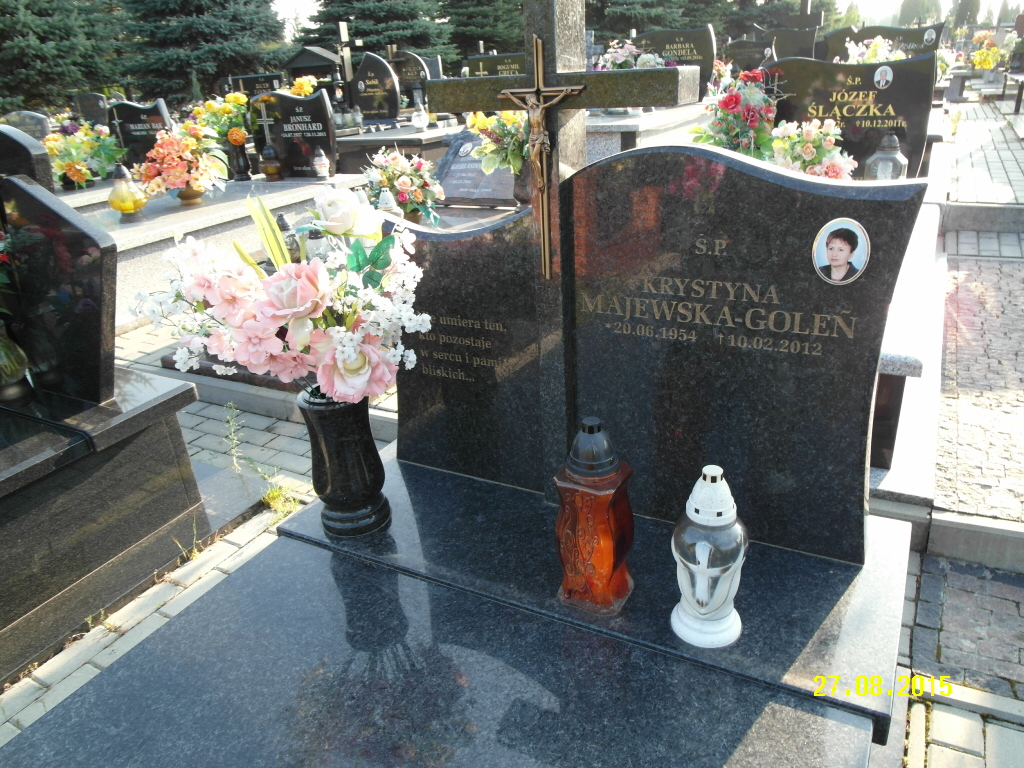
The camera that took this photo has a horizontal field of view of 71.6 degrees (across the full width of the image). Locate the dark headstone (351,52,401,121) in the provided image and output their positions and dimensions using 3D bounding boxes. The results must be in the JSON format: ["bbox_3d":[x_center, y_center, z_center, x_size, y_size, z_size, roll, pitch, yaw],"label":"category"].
[{"bbox_3d":[-1.504,-3.376,8.054,0.660,0.700,0.100,9,28,28],"label":"dark headstone"}]

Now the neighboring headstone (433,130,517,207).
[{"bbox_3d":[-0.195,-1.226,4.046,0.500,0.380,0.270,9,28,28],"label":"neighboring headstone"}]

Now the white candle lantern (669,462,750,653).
[{"bbox_3d":[0.317,0.265,1.134,0.117,0.302,0.117,9,27,27],"label":"white candle lantern"}]

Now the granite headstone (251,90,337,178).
[{"bbox_3d":[-1.745,-1.995,5.670,0.840,0.655,0.080,9,27,27],"label":"granite headstone"}]

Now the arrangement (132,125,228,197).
[{"bbox_3d":[-2.038,-1.368,4.366,0.500,0.450,0.420,9,28,28],"label":"arrangement"}]

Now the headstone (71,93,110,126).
[{"bbox_3d":[-6.269,-4.069,10.714,0.700,0.560,0.090,9,28,28],"label":"headstone"}]

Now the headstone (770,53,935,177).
[{"bbox_3d":[1.422,-1.086,3.108,0.660,0.650,0.090,9,28,28],"label":"headstone"}]

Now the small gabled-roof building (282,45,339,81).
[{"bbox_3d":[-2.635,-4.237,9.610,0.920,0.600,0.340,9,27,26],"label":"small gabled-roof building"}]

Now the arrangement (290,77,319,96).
[{"bbox_3d":[-2.018,-2.808,6.930,0.340,0.340,0.300,9,28,28],"label":"arrangement"}]

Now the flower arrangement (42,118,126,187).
[{"bbox_3d":[-3.328,-1.802,5.527,0.540,0.480,0.440,9,28,28],"label":"flower arrangement"}]

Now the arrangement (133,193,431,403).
[{"bbox_3d":[-0.393,-0.143,1.220,0.470,0.290,0.320,-12,25,-16],"label":"arrangement"}]

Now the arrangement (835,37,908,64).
[{"bbox_3d":[2.579,-2.324,5.172,0.480,0.380,0.380,9,28,28],"label":"arrangement"}]

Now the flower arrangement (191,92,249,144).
[{"bbox_3d":[-2.168,-1.968,5.263,0.400,0.380,0.340,9,28,28],"label":"flower arrangement"}]

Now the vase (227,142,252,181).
[{"bbox_3d":[-2.039,-1.671,5.333,0.160,0.300,0.160,9,28,28],"label":"vase"}]

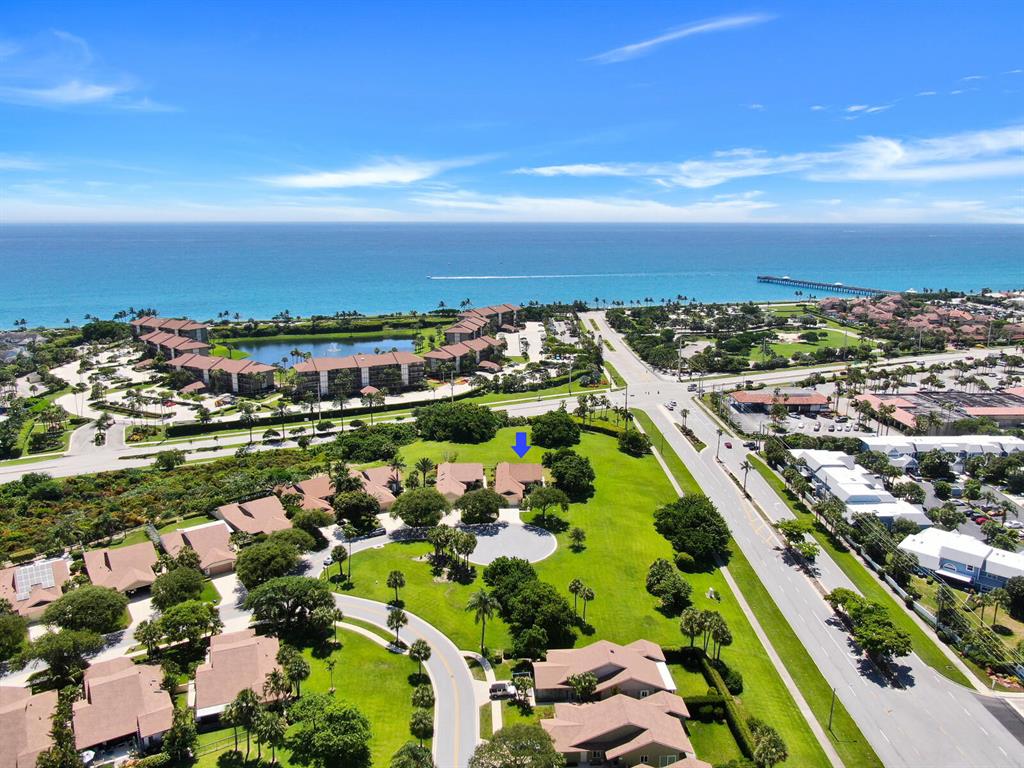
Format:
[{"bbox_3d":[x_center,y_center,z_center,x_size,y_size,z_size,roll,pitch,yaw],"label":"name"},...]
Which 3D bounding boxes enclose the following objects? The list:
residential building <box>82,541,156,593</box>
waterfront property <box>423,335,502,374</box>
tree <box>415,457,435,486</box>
[{"bbox_3d":[-90.500,42.320,163.184,14.400,5.800,24.300,-7,15,-27],"label":"residential building"},{"bbox_3d":[-27.010,-15.720,406.620,17.500,15.600,60.000,7,15,29],"label":"waterfront property"},{"bbox_3d":[-28.190,28.430,228.140,5.600,9.900,5.600,0,13,0],"label":"tree"}]

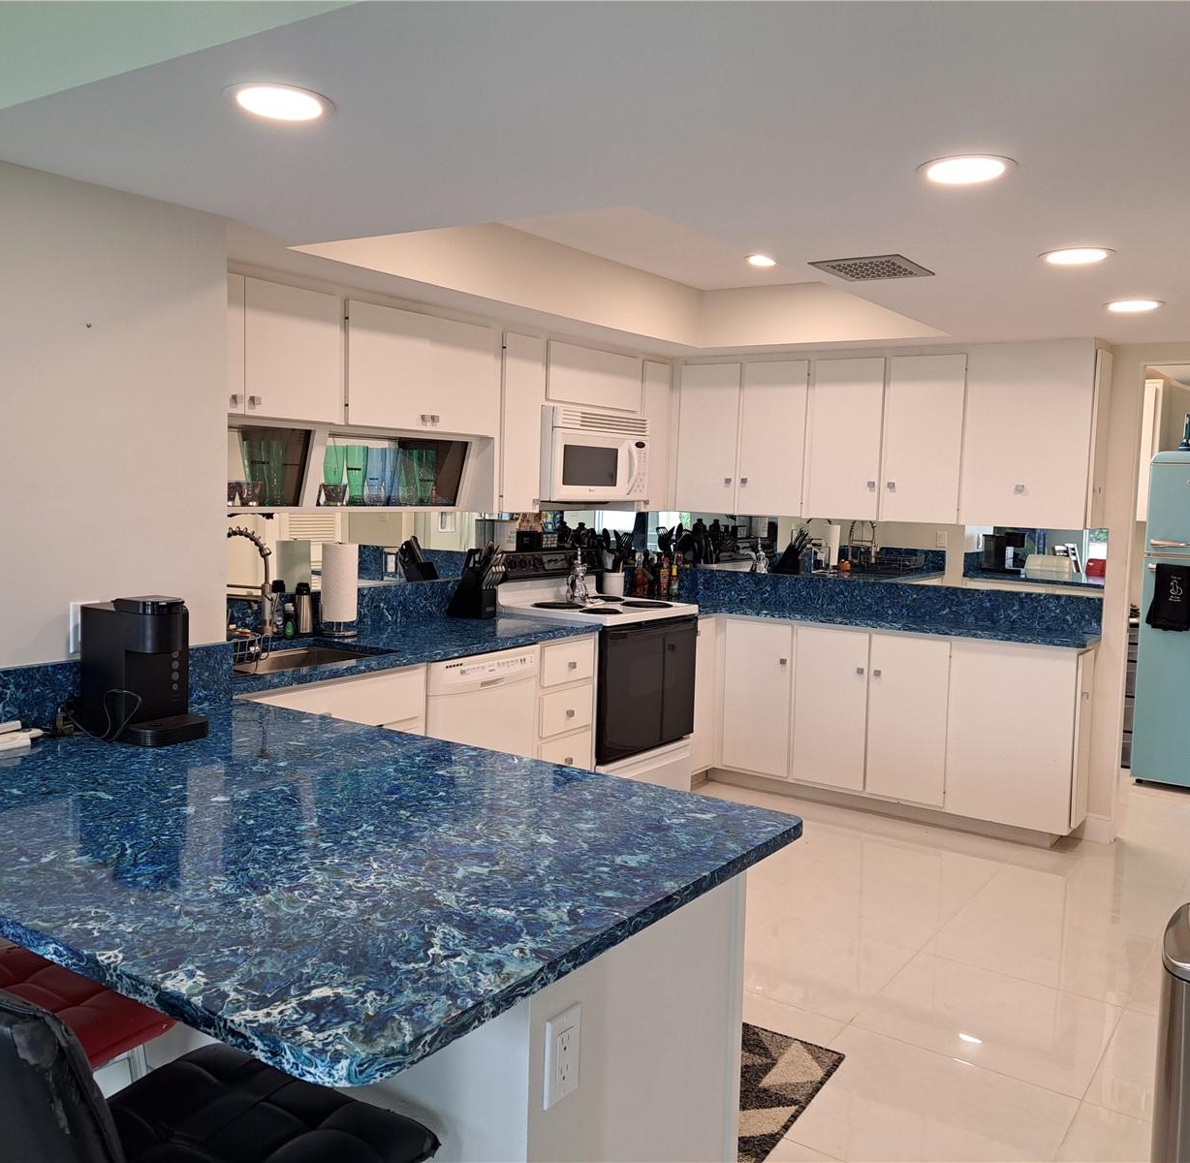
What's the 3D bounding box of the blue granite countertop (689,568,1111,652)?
[{"bbox_3d":[1.222,0.095,5.069,2.098,0.177,0.374,5,6,35],"label":"blue granite countertop"}]

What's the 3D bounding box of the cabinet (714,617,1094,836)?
[{"bbox_3d":[1.403,0.594,5.028,1.656,0.780,0.537,5,6,34],"label":"cabinet"}]

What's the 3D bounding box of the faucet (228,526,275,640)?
[{"bbox_3d":[-1.175,0.024,3.538,0.277,0.406,0.085,3,5,14],"label":"faucet"}]

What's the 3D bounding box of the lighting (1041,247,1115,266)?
[{"bbox_3d":[1.253,-0.846,2.790,0.176,0.025,0.176,5,6,35],"label":"lighting"}]

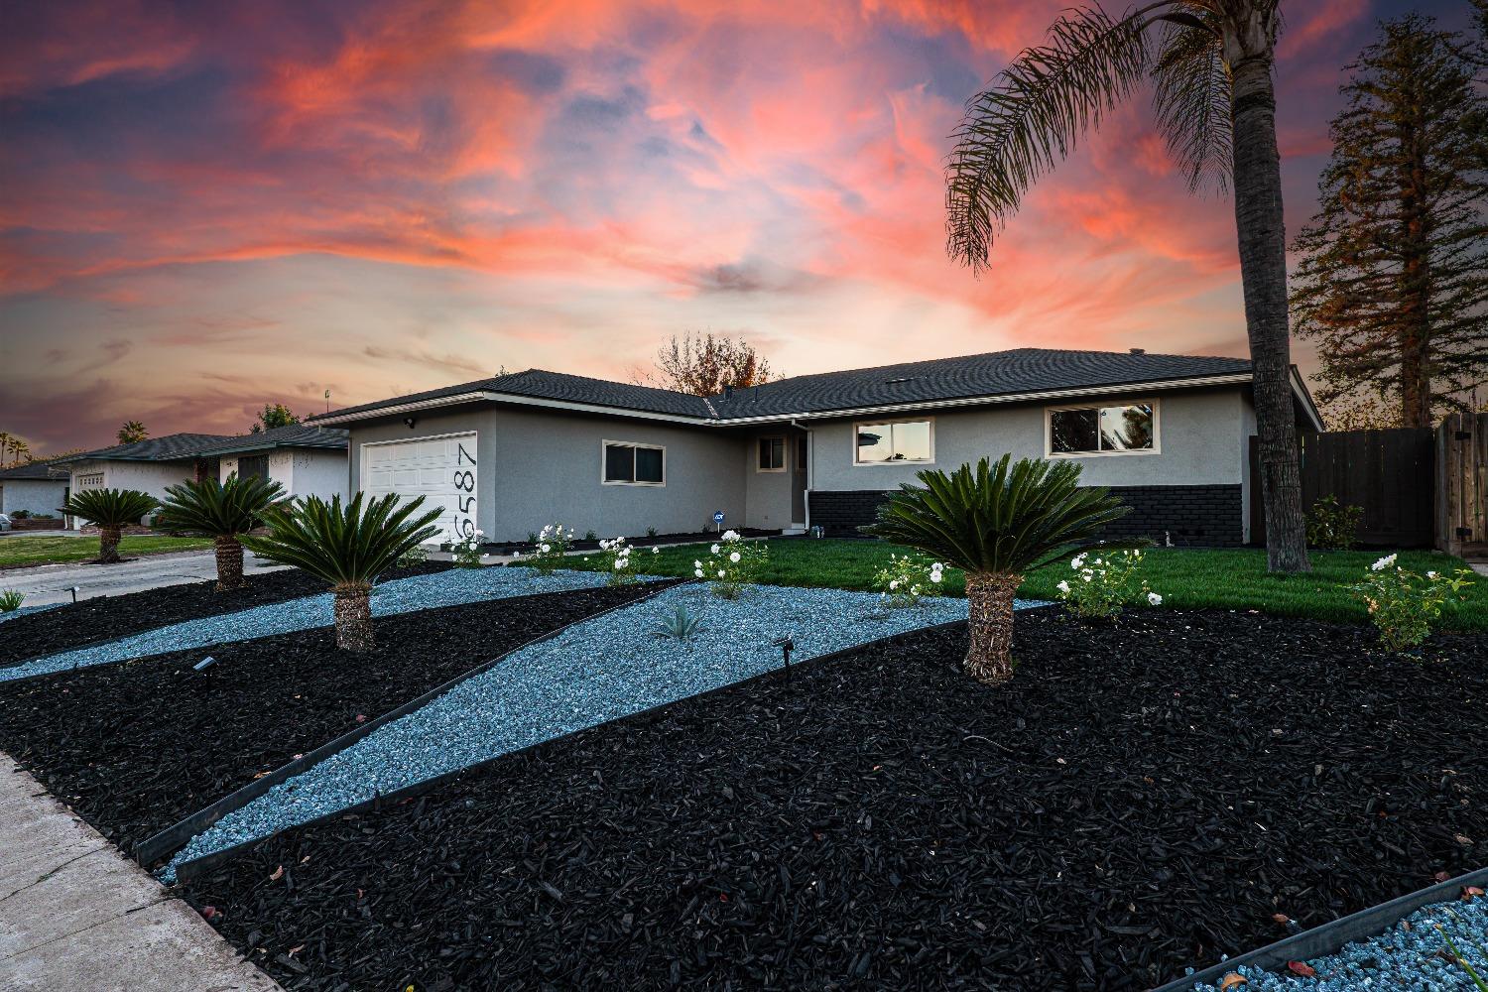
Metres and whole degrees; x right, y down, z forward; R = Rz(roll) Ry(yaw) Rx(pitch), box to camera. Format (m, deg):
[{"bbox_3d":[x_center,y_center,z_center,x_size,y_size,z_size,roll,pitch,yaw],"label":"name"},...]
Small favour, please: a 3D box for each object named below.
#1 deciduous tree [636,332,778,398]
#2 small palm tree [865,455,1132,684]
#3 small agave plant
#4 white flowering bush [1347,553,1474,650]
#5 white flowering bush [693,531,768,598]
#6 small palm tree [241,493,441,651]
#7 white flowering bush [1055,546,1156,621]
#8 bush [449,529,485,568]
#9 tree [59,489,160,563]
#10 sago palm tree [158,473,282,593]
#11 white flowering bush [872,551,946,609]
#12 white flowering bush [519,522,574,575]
[{"bbox_3d":[-1.676,-3.209,33.000,6.400,8.230,6.000,0,0,-3],"label":"deciduous tree"},{"bbox_3d":[1.436,0.413,4.224,1.429,1.287,1.387,0,0,19],"label":"small palm tree"},{"bbox_3d":[-0.485,0.927,5.492,0.376,0.275,0.365,0,0,-5],"label":"small agave plant"},{"bbox_3d":[4.203,0.668,4.680,0.578,0.604,0.532,0,0,42],"label":"white flowering bush"},{"bbox_3d":[-0.119,0.667,7.236,0.724,0.656,0.666,0,0,-1],"label":"white flowering bush"},{"bbox_3d":[-2.962,0.554,5.542,1.326,1.161,1.286,0,0,-28],"label":"small palm tree"},{"bbox_3d":[2.914,0.694,5.984,0.741,0.566,0.681,0,0,26],"label":"white flowering bush"},{"bbox_3d":[-3.891,0.732,10.459,0.475,0.548,0.437,0,0,-20],"label":"bush"},{"bbox_3d":[-10.697,0.495,12.552,1.299,1.226,1.260,0,0,-40],"label":"tree"},{"bbox_3d":[-6.234,0.418,8.924,1.278,1.395,1.240,0,0,-35],"label":"sago palm tree"},{"bbox_3d":[1.480,0.745,6.645,0.649,0.473,0.597,0,0,13],"label":"white flowering bush"},{"bbox_3d":[-2.556,0.671,9.648,0.700,0.679,0.644,0,0,-15],"label":"white flowering bush"}]

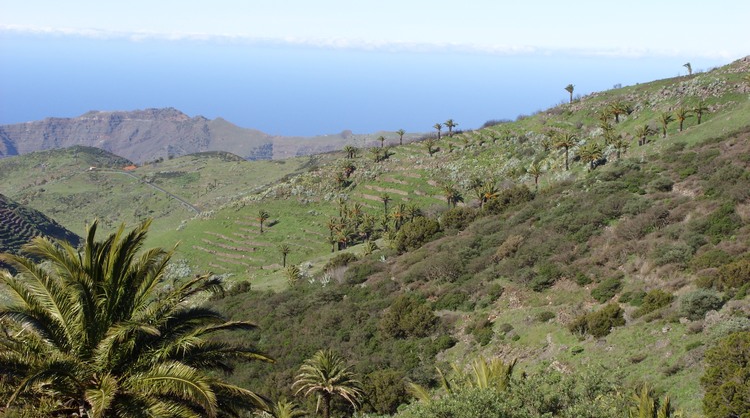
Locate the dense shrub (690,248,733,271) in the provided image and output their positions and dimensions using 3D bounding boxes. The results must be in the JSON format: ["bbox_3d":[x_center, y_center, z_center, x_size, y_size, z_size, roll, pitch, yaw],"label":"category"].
[{"bbox_3d":[31.821,4.776,170.000,3.972,2.080,3.575,3,6,11],"label":"dense shrub"}]

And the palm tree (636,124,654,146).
[{"bbox_3d":[84.263,-22.896,560.000,5.500,6.720,5.500,2,6,0],"label":"palm tree"}]

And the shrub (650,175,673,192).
[{"bbox_3d":[39.182,-3.475,245.000,3.270,2.330,2.940,2,6,0],"label":"shrub"}]

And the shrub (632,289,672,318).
[{"bbox_3d":[31.645,10.776,205.000,4.470,3.350,3.800,2,6,0],"label":"shrub"}]

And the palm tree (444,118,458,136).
[{"bbox_3d":[30.639,-32.642,720.000,5.500,7.070,5.500,2,6,0],"label":"palm tree"}]

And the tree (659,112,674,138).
[{"bbox_3d":[62.428,-17.883,385.000,3.430,5.570,3.430,2,6,0],"label":"tree"}]

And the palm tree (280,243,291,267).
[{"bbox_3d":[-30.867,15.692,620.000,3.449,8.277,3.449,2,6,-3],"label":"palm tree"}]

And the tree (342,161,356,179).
[{"bbox_3d":[-7.660,-11.865,540.000,4.205,5.407,4.205,2,6,-1],"label":"tree"}]

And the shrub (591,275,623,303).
[{"bbox_3d":[26.399,9.066,205.000,3.649,3.193,3.102,3,6,7],"label":"shrub"}]

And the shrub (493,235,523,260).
[{"bbox_3d":[18.194,5.247,245.000,4.361,3.543,3.925,3,6,4],"label":"shrub"}]

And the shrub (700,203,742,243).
[{"bbox_3d":[34.694,1.352,180.000,4.210,3.800,3.780,2,6,0],"label":"shrub"}]

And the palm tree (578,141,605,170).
[{"bbox_3d":[56.603,-13.726,470.000,6.660,8.200,6.660,2,6,0],"label":"palm tree"}]

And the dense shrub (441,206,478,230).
[{"bbox_3d":[21.622,2.431,460.000,9.530,6.020,8.100,2,6,0],"label":"dense shrub"}]

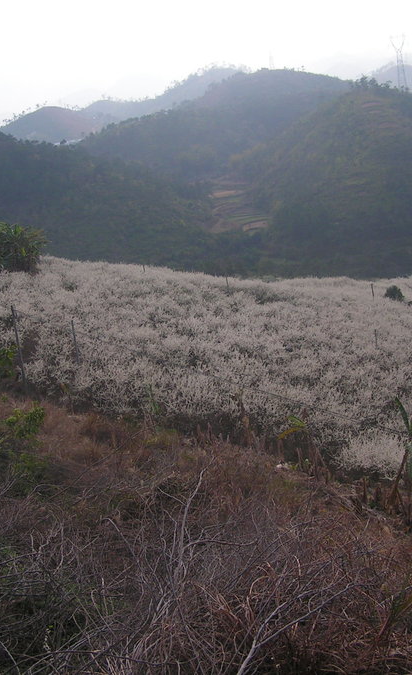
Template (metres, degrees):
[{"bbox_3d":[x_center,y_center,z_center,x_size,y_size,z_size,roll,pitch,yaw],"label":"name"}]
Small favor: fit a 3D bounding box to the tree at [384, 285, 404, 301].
[{"bbox_3d":[30.892,-7.293,161.918,3.200,2.900,3.000,-4,10,11],"label":"tree"}]

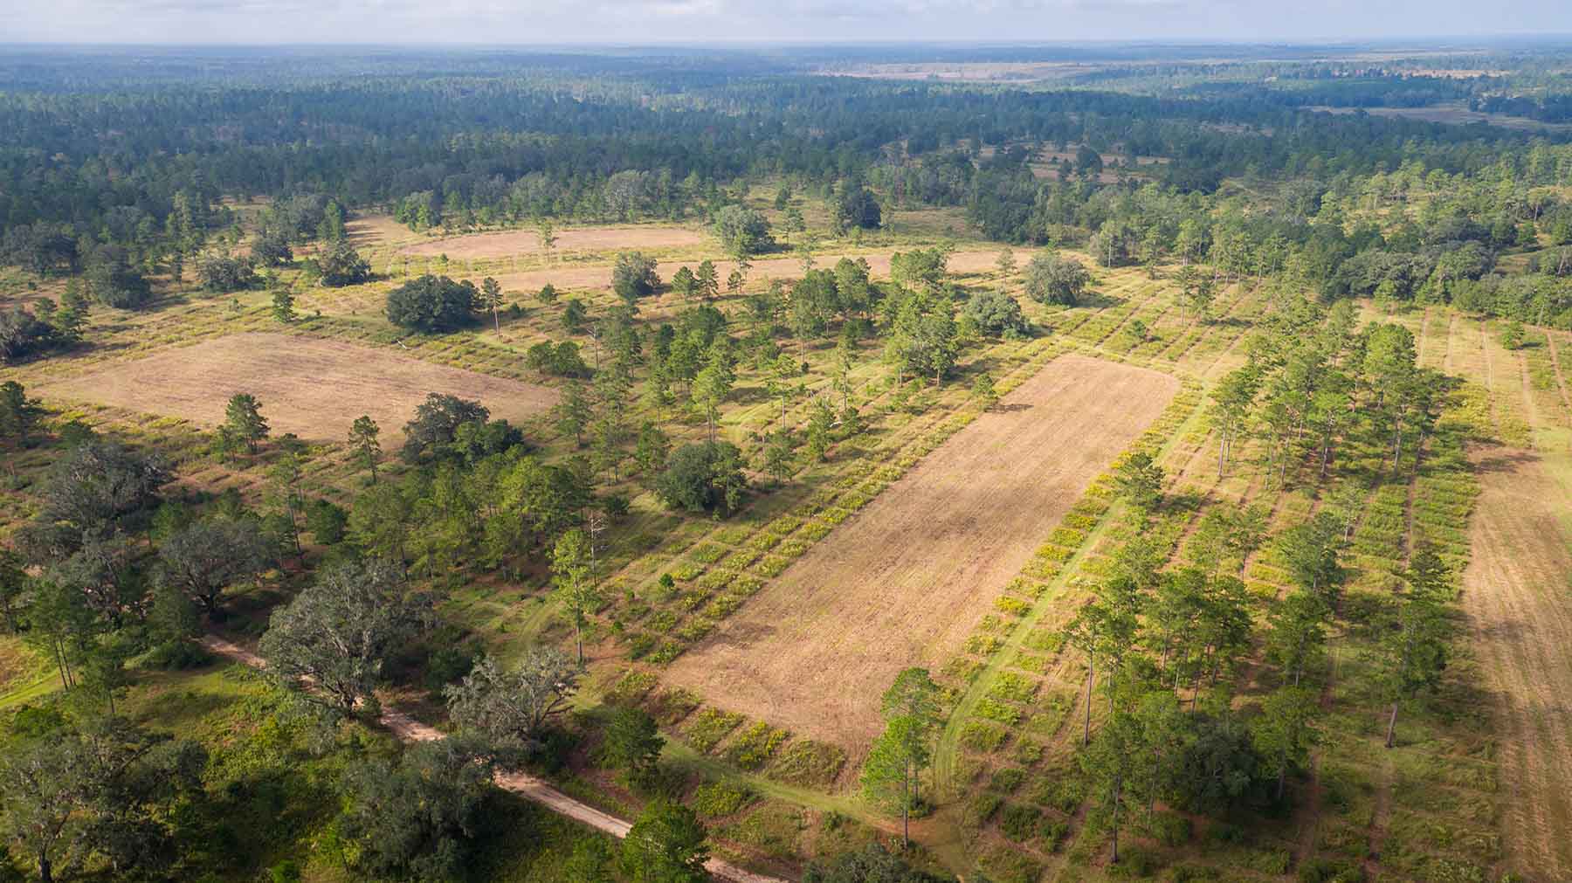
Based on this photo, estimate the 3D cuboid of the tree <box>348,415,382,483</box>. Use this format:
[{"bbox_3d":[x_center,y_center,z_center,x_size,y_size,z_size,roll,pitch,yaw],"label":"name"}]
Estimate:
[{"bbox_3d":[-96.680,2.110,230.790,7.000,16.500,7.000,-10,24,-23],"label":"tree"}]

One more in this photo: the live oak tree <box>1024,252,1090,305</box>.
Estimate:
[{"bbox_3d":[105.320,-63.070,387.410,25.000,18.500,25.000,6,23,14],"label":"live oak tree"}]

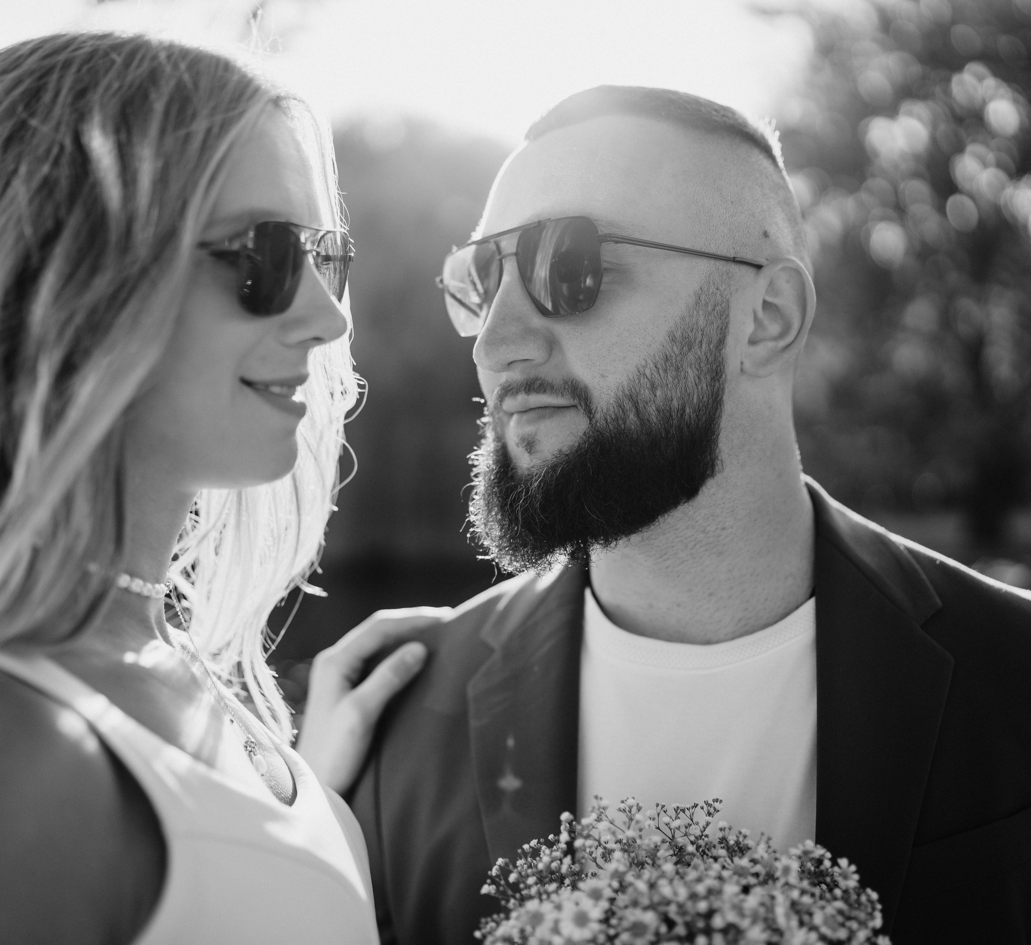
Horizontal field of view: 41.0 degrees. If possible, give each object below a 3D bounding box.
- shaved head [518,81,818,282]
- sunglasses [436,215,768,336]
[{"bbox_3d":[0.083,-0.134,0.761,0.185,0.150,0.158,1,-3,-36],"label":"shaved head"},{"bbox_3d":[0.053,-0.098,0.738,0.146,0.050,0.142,1,-3,-36],"label":"sunglasses"}]

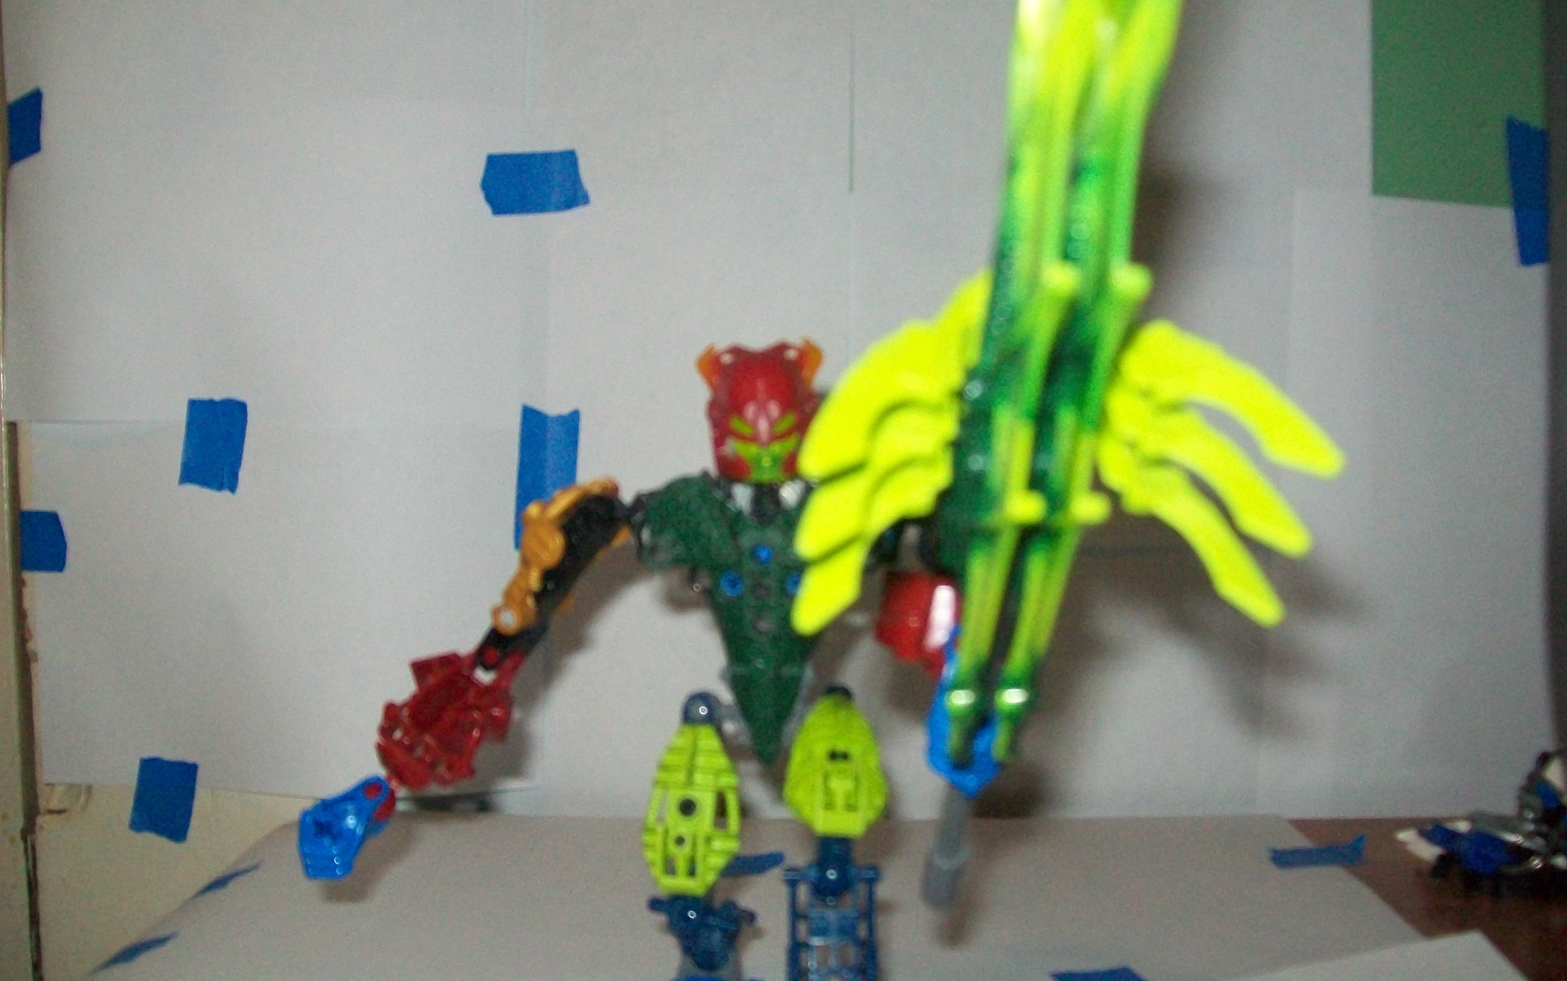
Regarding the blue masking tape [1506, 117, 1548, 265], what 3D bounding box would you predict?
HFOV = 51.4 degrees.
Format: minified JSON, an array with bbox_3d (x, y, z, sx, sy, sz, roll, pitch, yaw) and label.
[{"bbox_3d":[0.301,-0.121,0.660,0.018,0.059,0.002,-2,4,0],"label":"blue masking tape"}]

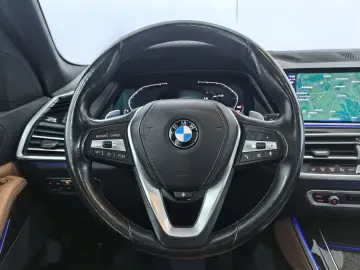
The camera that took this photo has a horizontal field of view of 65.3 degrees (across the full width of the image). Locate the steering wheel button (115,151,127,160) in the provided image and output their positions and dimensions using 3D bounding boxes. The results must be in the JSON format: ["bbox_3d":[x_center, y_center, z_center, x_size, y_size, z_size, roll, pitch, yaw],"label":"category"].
[{"bbox_3d":[-0.099,0.034,0.467,0.021,0.016,0.007,1,-5,0],"label":"steering wheel button"}]

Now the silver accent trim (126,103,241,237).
[{"bbox_3d":[0.007,0.061,0.460,0.178,0.206,0.040,1,-5,0],"label":"silver accent trim"}]

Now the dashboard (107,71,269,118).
[{"bbox_3d":[0.017,-0.089,0.650,0.365,0.120,0.060,1,8,0],"label":"dashboard"}]

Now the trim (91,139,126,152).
[{"bbox_3d":[-0.118,0.018,0.467,0.059,0.020,0.008,1,-5,0],"label":"trim"}]

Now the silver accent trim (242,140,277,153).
[{"bbox_3d":[0.133,0.019,0.467,0.057,0.019,0.008,1,-5,0],"label":"silver accent trim"}]

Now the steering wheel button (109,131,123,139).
[{"bbox_3d":[-0.107,0.000,0.467,0.024,0.014,0.007,1,-5,0],"label":"steering wheel button"}]

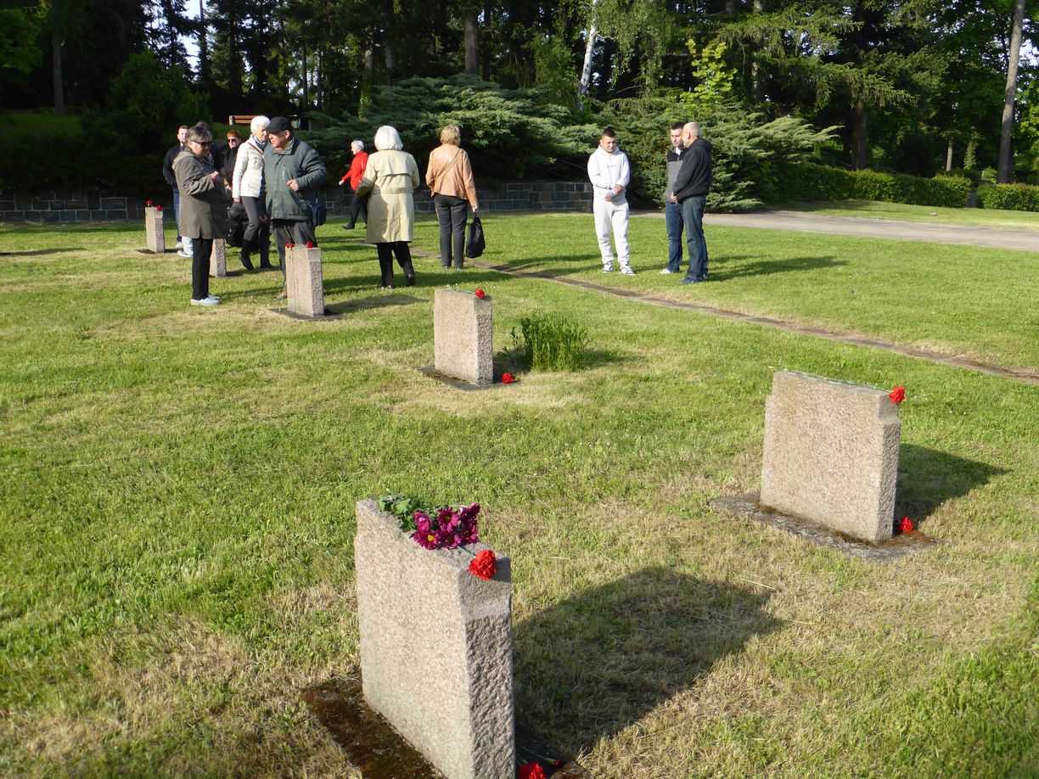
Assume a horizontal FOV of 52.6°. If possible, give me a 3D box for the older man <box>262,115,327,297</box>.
[{"bbox_3d":[-2.215,-1.801,10.393,0.600,1.740,0.430,10,16,36],"label":"older man"}]

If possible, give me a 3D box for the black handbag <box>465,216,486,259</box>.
[{"bbox_3d":[-0.524,-1.827,12.600,0.150,0.490,0.280,8,15,31],"label":"black handbag"}]

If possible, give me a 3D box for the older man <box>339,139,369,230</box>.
[{"bbox_3d":[-3.002,-3.756,19.207,0.650,1.585,0.500,-3,13,-11],"label":"older man"}]

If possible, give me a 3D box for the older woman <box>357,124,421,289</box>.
[{"bbox_3d":[-1.363,-1.913,11.005,0.640,1.645,0.460,1,13,3],"label":"older woman"}]

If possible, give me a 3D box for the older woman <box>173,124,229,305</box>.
[{"bbox_3d":[-2.947,-1.634,9.839,0.500,1.650,0.440,4,14,17],"label":"older woman"}]

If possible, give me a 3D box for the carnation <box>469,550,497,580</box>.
[{"bbox_3d":[-0.083,0.398,2.374,0.063,0.063,0.058,-9,28,-33],"label":"carnation"}]

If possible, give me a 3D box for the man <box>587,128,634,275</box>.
[{"bbox_3d":[1.089,-2.236,12.485,0.540,1.700,0.360,-3,13,-11],"label":"man"}]

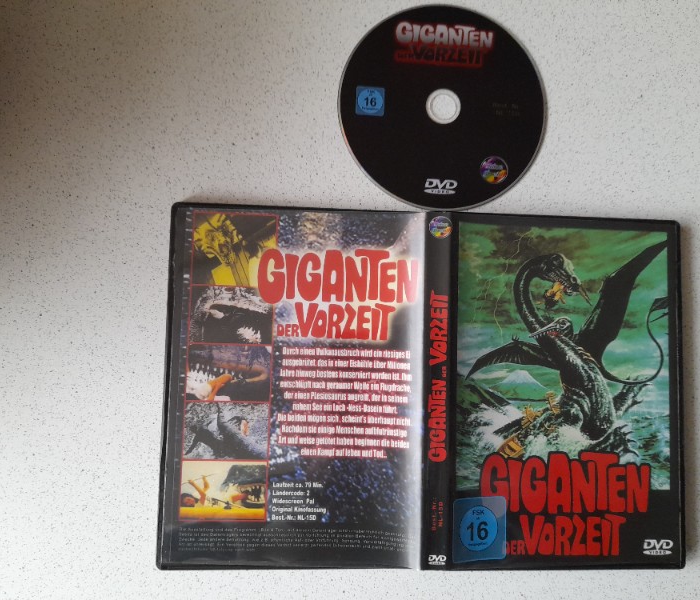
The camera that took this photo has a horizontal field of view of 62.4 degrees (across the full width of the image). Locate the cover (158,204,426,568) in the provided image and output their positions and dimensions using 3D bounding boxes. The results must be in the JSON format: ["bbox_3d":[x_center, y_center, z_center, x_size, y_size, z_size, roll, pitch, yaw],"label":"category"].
[{"bbox_3d":[-0.029,0.045,0.310,0.136,0.010,0.190,2,86,-3],"label":"cover"}]

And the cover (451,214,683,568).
[{"bbox_3d":[0.118,0.049,0.319,0.130,0.010,0.190,2,86,-3],"label":"cover"}]

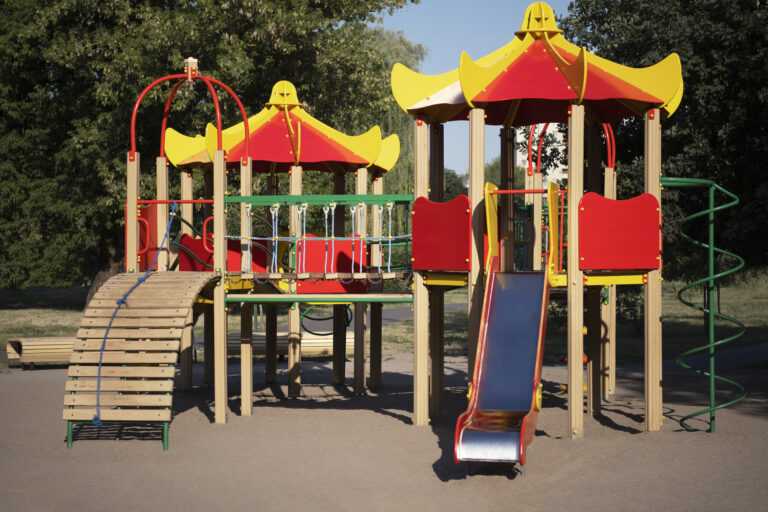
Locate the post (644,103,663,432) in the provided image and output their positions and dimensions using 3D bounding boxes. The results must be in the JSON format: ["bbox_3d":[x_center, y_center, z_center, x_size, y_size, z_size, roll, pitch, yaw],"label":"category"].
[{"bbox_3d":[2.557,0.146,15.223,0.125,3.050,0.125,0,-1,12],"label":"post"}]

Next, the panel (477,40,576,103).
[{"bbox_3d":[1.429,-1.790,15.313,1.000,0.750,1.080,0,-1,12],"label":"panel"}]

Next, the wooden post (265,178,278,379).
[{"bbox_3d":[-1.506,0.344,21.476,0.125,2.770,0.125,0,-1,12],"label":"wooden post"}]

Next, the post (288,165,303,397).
[{"bbox_3d":[-0.981,0.299,17.680,0.108,2.569,0.108,0,0,-11],"label":"post"}]

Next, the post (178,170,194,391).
[{"bbox_3d":[-2.302,0.302,18.584,0.108,2.569,0.108,0,0,-11],"label":"post"}]

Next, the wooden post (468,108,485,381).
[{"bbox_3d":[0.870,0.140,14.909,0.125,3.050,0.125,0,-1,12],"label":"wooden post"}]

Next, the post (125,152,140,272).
[{"bbox_3d":[-2.375,0.293,15.120,0.108,2.563,0.108,0,0,11],"label":"post"}]

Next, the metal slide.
[{"bbox_3d":[0.980,0.825,12.872,0.520,1.422,2.185,0,0,10],"label":"metal slide"}]

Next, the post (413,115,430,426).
[{"bbox_3d":[0.335,0.139,14.660,0.108,2.868,0.108,0,0,-11],"label":"post"}]

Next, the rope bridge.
[{"bbox_3d":[-0.535,-0.188,16.263,1.900,0.840,0.920,0,-1,9],"label":"rope bridge"}]

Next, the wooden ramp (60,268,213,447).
[{"bbox_3d":[-2.181,0.900,14.841,0.950,1.530,2.300,0,-1,7],"label":"wooden ramp"}]

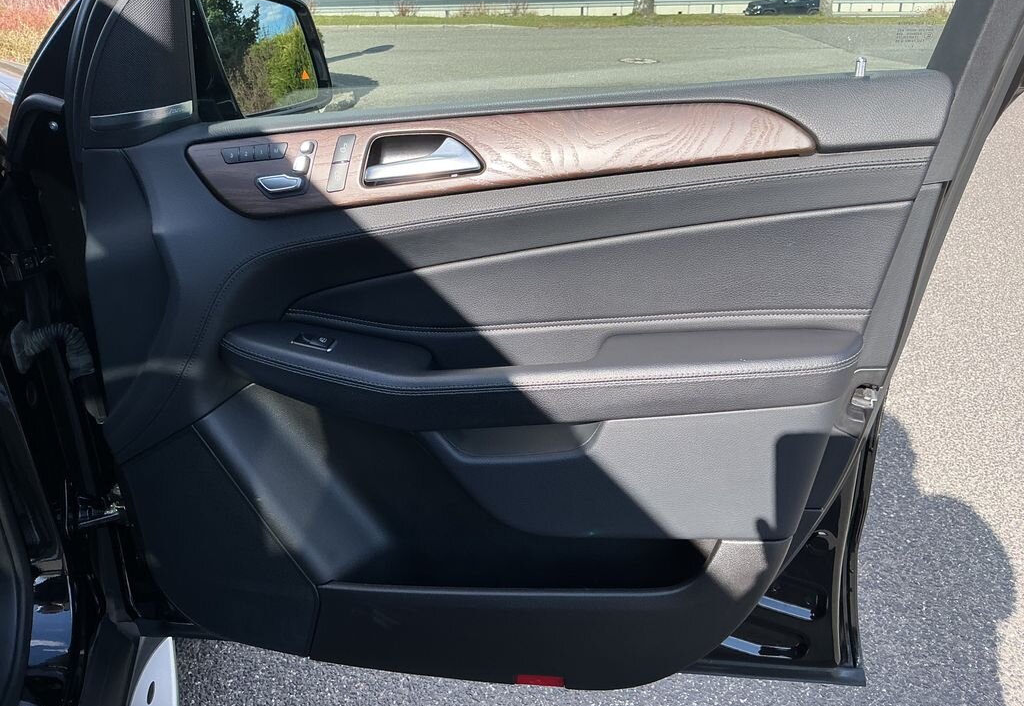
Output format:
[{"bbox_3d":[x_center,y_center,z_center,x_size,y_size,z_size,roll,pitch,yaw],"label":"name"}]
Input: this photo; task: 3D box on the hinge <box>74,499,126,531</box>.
[{"bbox_3d":[-0.584,0.231,1.217,0.062,0.040,0.042,2,23,5],"label":"hinge"}]

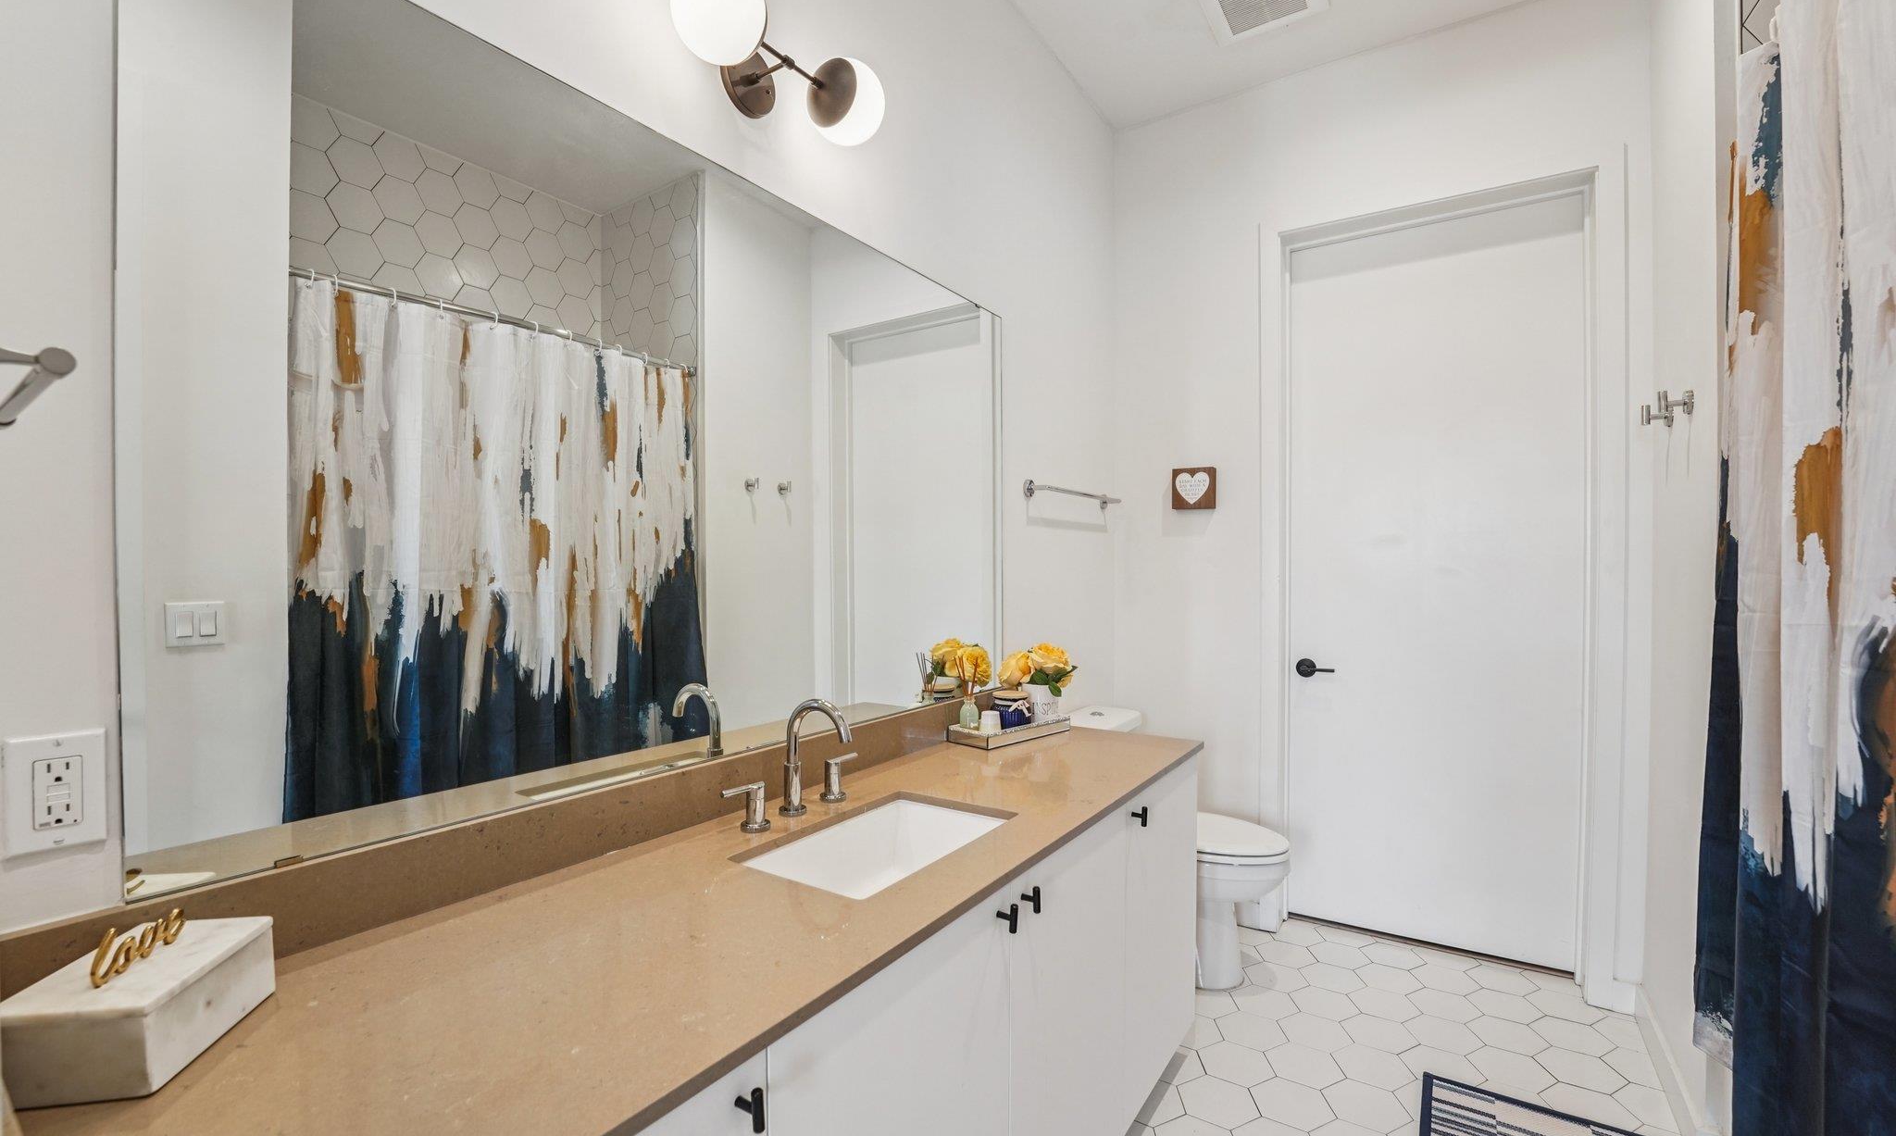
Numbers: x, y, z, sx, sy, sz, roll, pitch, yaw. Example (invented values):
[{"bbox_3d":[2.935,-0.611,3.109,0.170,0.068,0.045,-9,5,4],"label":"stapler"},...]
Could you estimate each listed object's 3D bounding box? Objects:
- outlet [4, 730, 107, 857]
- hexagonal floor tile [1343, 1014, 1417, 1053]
[{"bbox_3d":[-0.882,0.222,0.729,0.008,0.114,0.068,0,0,36],"label":"outlet"},{"bbox_3d":[1.223,1.325,2.090,0.198,0.010,0.172,0,0,30],"label":"hexagonal floor tile"}]

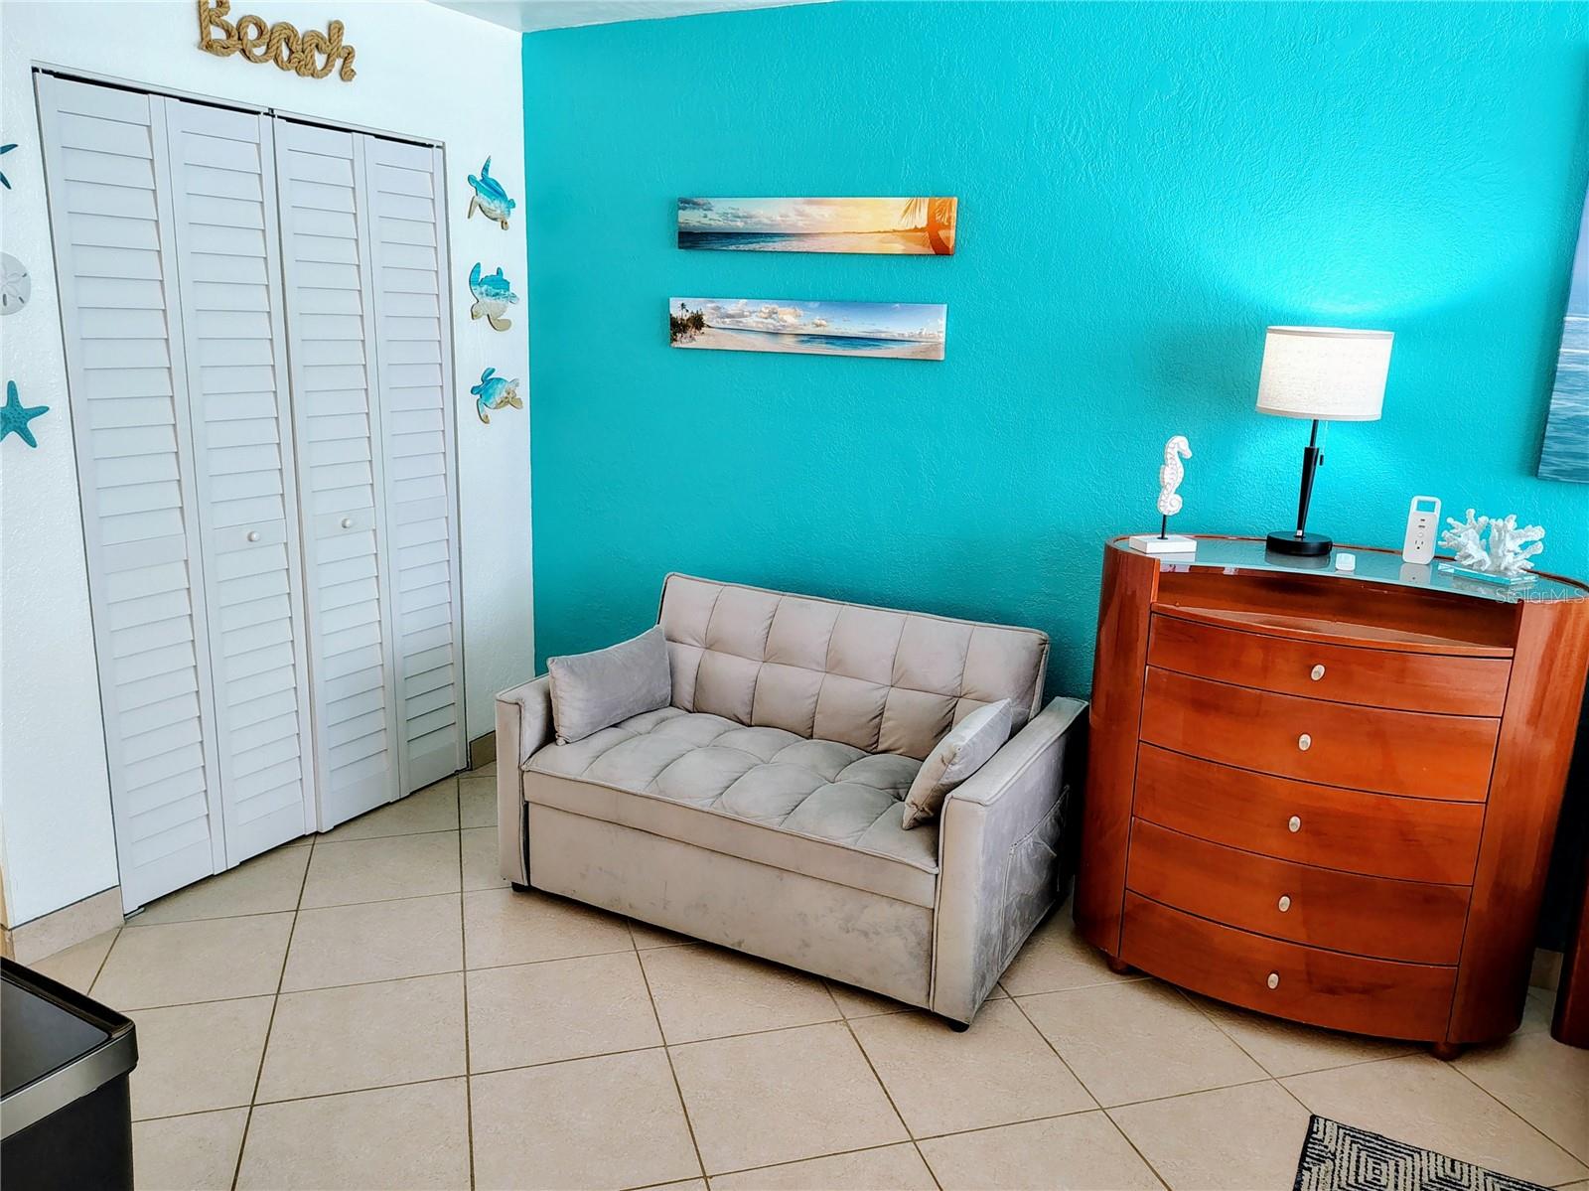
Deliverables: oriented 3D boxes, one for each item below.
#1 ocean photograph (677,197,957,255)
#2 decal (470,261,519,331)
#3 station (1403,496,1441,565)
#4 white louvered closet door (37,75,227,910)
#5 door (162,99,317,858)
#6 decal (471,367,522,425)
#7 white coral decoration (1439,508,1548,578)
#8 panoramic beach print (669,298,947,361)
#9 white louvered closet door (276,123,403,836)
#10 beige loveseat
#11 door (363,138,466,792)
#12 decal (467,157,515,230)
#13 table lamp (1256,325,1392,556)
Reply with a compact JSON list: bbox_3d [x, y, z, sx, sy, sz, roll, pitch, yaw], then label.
[{"bbox_3d":[0.050,-1.101,3.292,0.918,0.154,0.030,8,14,26],"label":"ocean photograph"},{"bbox_3d":[-1.000,-0.995,3.689,0.015,0.220,0.240,8,14,26],"label":"decal"},{"bbox_3d":[1.460,-0.153,2.563,0.069,0.158,0.045,8,14,26],"label":"station"},{"bbox_3d":[-1.650,-0.188,2.779,0.033,2.030,0.301,8,14,26],"label":"white louvered closet door"},{"bbox_3d":[-1.501,-0.243,3.015,0.033,2.030,0.301,8,14,26],"label":"door"},{"bbox_3d":[-1.010,-0.681,3.761,0.015,0.195,0.254,8,14,26],"label":"decal"},{"bbox_3d":[1.577,-0.118,2.487,0.125,0.147,0.190,-5,14,-27],"label":"white coral decoration"},{"bbox_3d":[0.022,-0.806,3.316,0.923,0.153,0.028,8,14,26],"label":"panoramic beach print"},{"bbox_3d":[-1.338,-0.294,3.254,0.033,2.020,0.308,8,14,26],"label":"white louvered closet door"},{"bbox_3d":[0.006,0.442,3.029,1.350,0.800,0.870,8,14,26],"label":"beige loveseat"},{"bbox_3d":[-1.202,-0.358,3.507,0.033,2.030,0.301,8,14,26],"label":"door"},{"bbox_3d":[-0.990,-1.320,3.614,0.015,0.222,0.226,8,14,26],"label":"decal"},{"bbox_3d":[1.235,-0.365,2.628,0.278,0.525,0.278,8,14,26],"label":"table lamp"}]

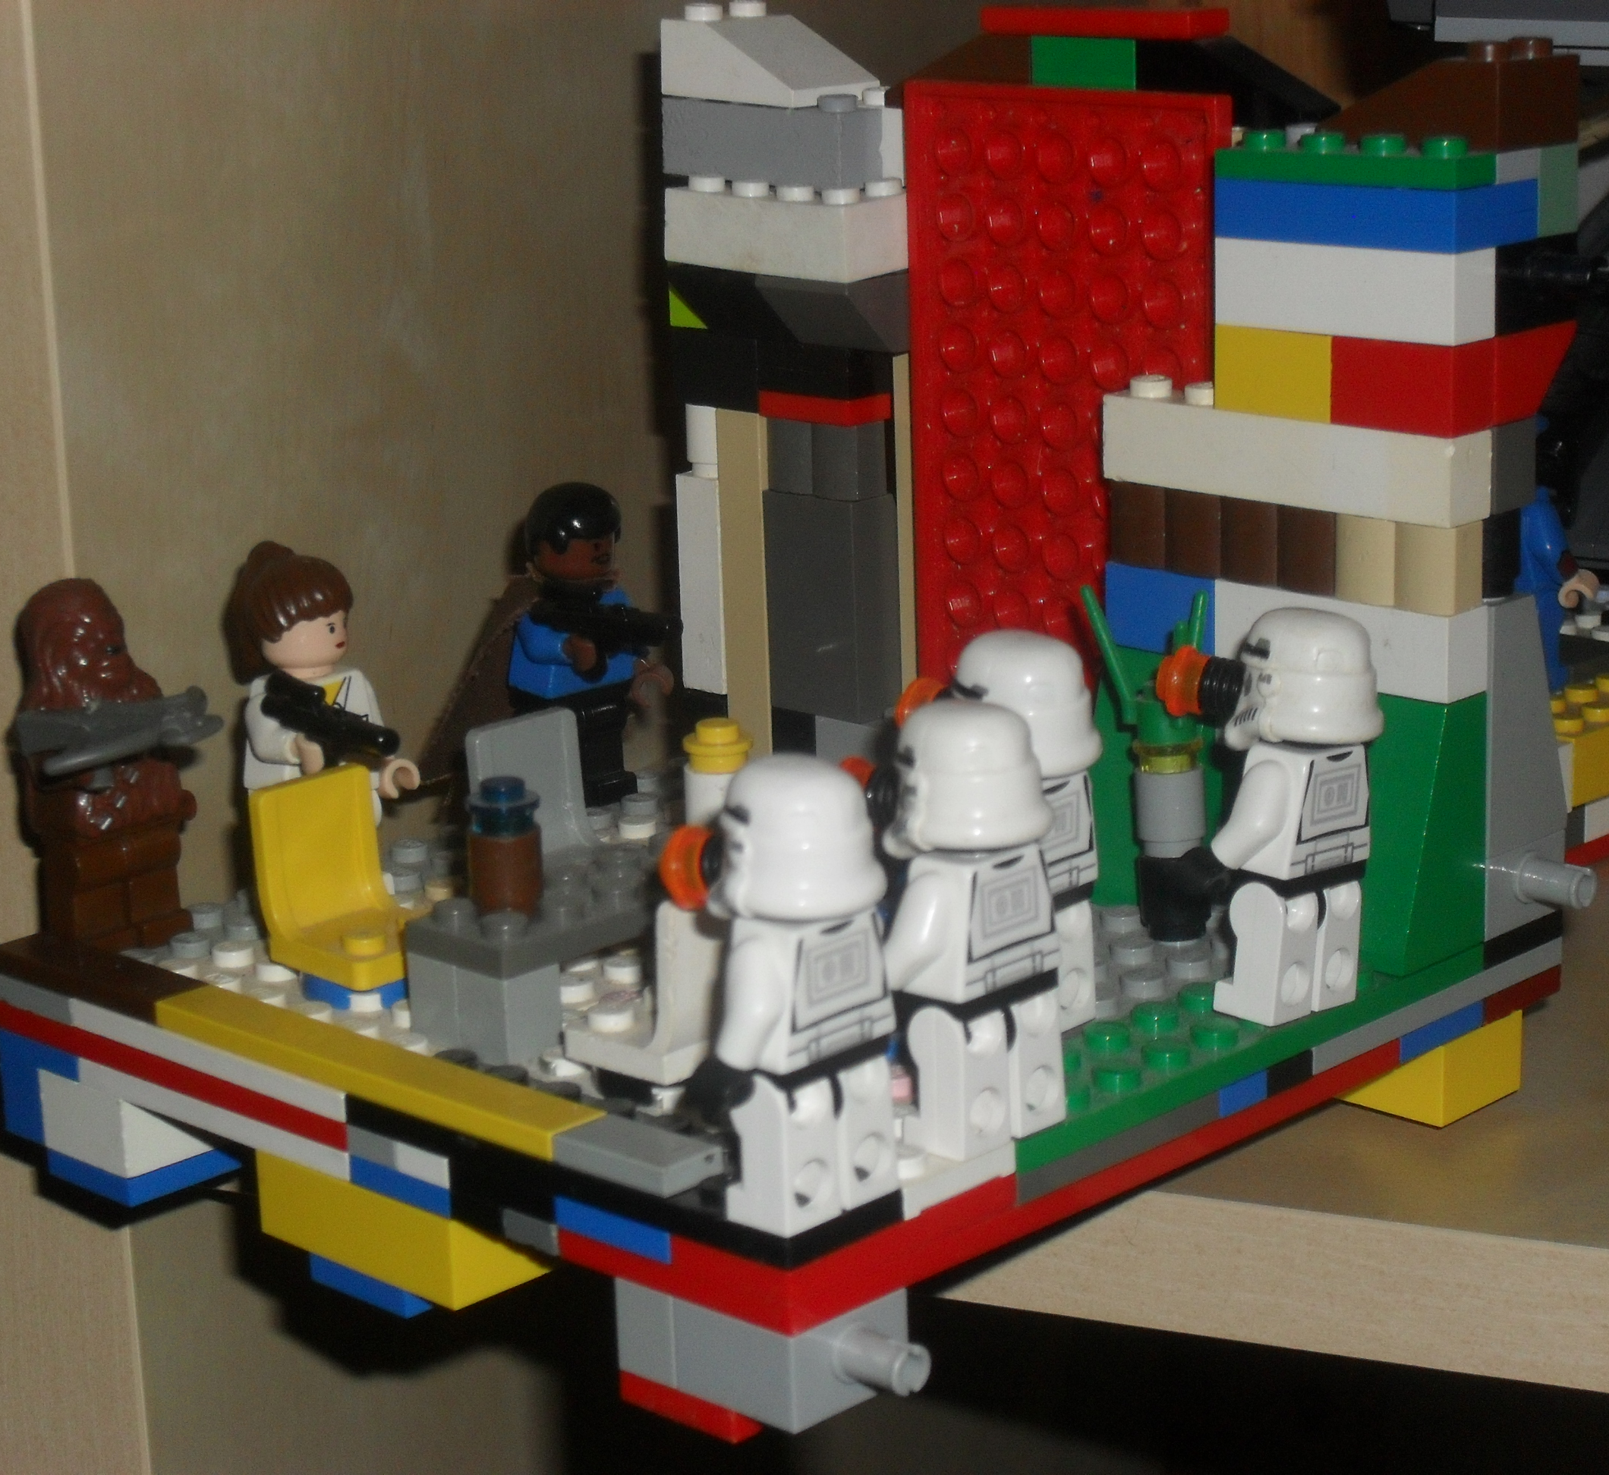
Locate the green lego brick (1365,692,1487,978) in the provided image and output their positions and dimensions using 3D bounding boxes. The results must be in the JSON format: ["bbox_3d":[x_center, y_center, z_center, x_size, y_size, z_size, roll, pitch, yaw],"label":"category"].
[{"bbox_3d":[0.065,0.009,0.417,0.016,0.030,0.016,12,20,43],"label":"green lego brick"}]

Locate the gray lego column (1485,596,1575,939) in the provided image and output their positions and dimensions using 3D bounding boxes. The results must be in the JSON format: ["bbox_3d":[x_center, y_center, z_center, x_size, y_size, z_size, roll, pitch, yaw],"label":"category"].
[{"bbox_3d":[0.077,0.002,0.426,0.012,0.039,0.016,12,20,43],"label":"gray lego column"}]

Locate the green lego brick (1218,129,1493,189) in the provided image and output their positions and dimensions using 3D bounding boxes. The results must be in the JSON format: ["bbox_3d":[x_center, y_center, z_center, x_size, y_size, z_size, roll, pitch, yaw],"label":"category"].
[{"bbox_3d":[0.059,-0.063,0.407,0.032,0.005,0.008,12,20,43],"label":"green lego brick"}]

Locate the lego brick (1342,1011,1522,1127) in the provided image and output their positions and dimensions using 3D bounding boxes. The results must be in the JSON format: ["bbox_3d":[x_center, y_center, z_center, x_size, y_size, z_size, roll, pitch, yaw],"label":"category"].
[{"bbox_3d":[0.070,0.036,0.431,0.020,0.010,0.016,12,20,43],"label":"lego brick"}]

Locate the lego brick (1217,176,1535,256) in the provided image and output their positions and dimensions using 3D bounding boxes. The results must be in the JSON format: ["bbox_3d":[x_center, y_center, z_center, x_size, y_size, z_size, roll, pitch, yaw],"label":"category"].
[{"bbox_3d":[0.063,-0.058,0.412,0.032,0.007,0.016,12,20,43],"label":"lego brick"}]

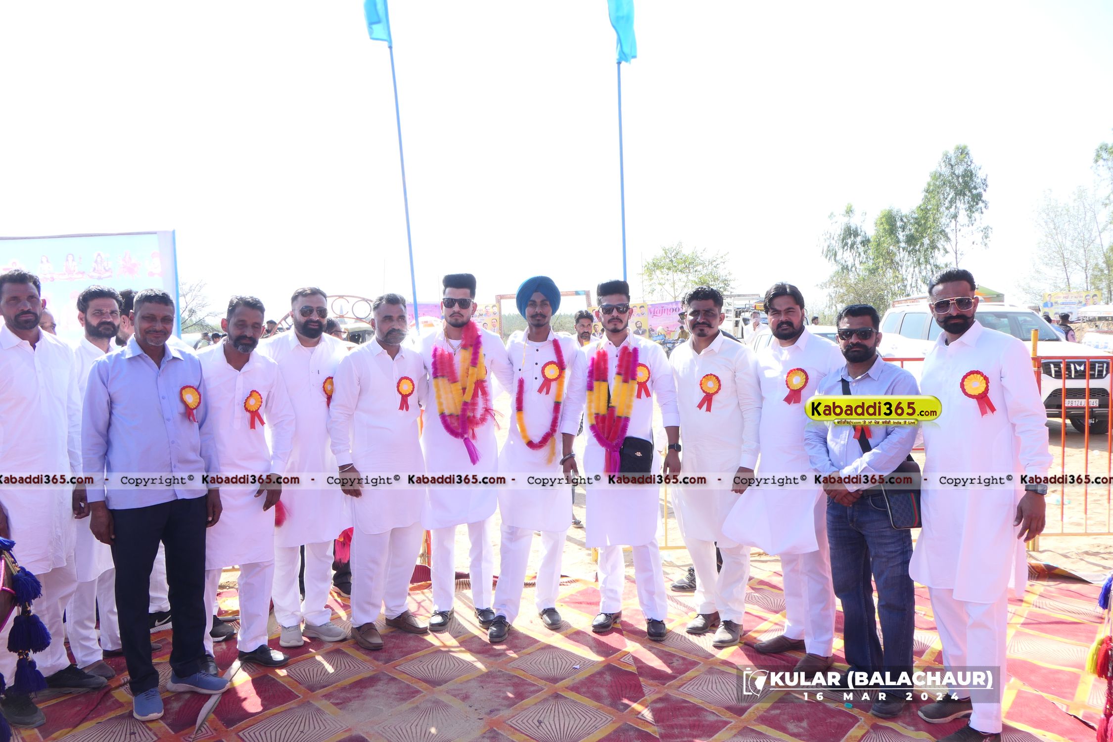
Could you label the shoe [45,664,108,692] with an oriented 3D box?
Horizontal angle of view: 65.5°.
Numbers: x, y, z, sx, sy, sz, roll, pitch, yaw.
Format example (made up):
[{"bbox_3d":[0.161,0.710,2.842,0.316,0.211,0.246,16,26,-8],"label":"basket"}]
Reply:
[{"bbox_3d":[-2.186,1.365,3.912,0.290,0.110,0.105,0,3,14],"label":"shoe"}]

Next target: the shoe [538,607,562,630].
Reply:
[{"bbox_3d":[-0.040,1.262,4.561,0.105,0.105,0.285,-2,4,-12],"label":"shoe"}]

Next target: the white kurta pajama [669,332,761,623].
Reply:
[{"bbox_3d":[0.803,0.537,4.380,0.490,1.450,0.350,0,0,23],"label":"white kurta pajama"}]

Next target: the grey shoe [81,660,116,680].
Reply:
[{"bbox_3d":[-2.147,1.342,3.995,0.270,0.100,0.100,1,4,26],"label":"grey shoe"}]

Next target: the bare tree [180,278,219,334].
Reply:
[{"bbox_3d":[-15.464,-2.034,35.986,3.400,3.670,3.200,-1,3,0],"label":"bare tree"}]

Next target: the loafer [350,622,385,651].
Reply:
[{"bbox_3d":[-0.949,1.299,4.325,0.108,0.095,0.290,-4,5,-37],"label":"loafer"}]

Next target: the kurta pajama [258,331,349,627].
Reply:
[{"bbox_3d":[-1.312,0.567,4.510,0.540,1.500,0.340,-2,4,-26],"label":"kurta pajama"}]

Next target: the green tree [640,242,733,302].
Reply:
[{"bbox_3d":[4.732,-2.348,31.113,3.332,4.533,3.332,-1,3,0],"label":"green tree"}]

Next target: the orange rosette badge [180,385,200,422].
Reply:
[{"bbox_3d":[-1.493,0.135,3.530,0.105,0.155,0.030,-2,-3,-44],"label":"orange rosette badge"}]

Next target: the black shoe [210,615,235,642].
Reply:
[{"bbox_3d":[-1.768,1.300,4.433,0.290,0.110,0.108,1,4,30],"label":"black shoe"}]

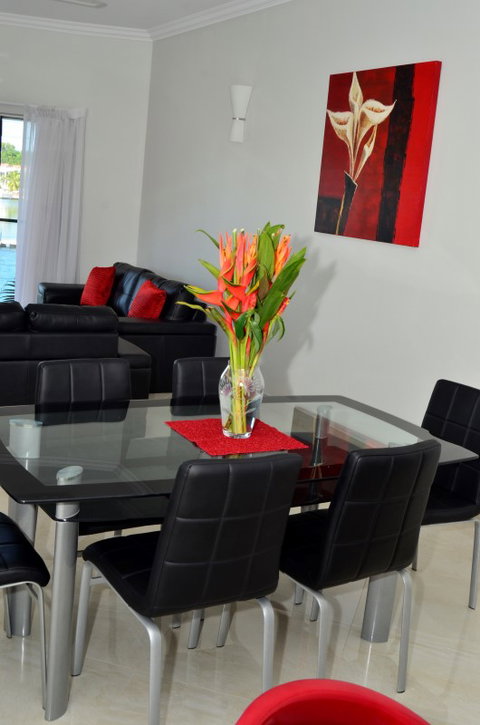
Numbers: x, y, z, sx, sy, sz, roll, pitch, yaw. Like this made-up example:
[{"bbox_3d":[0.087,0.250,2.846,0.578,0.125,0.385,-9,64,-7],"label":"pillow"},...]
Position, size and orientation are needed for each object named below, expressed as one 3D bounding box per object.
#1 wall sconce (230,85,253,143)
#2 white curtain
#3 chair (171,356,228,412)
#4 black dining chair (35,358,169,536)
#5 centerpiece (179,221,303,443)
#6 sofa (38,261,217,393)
[{"bbox_3d":[0.010,-1.736,5.454,0.120,0.380,0.150,-3,16,-27],"label":"wall sconce"},{"bbox_3d":[-1.669,-1.214,6.964,0.600,2.060,0.120,-3,16,-27],"label":"white curtain"},{"bbox_3d":[-0.035,0.465,3.122,0.420,0.918,0.520,-3,16,-27],"label":"chair"},{"bbox_3d":[-0.506,0.489,2.883,0.420,0.918,0.520,-3,16,-27],"label":"black dining chair"},{"bbox_3d":[0.016,-0.104,2.589,0.390,0.701,0.320,-3,16,-27],"label":"centerpiece"},{"bbox_3d":[-0.965,-0.318,6.240,0.900,0.780,1.760,-3,16,-27],"label":"sofa"}]

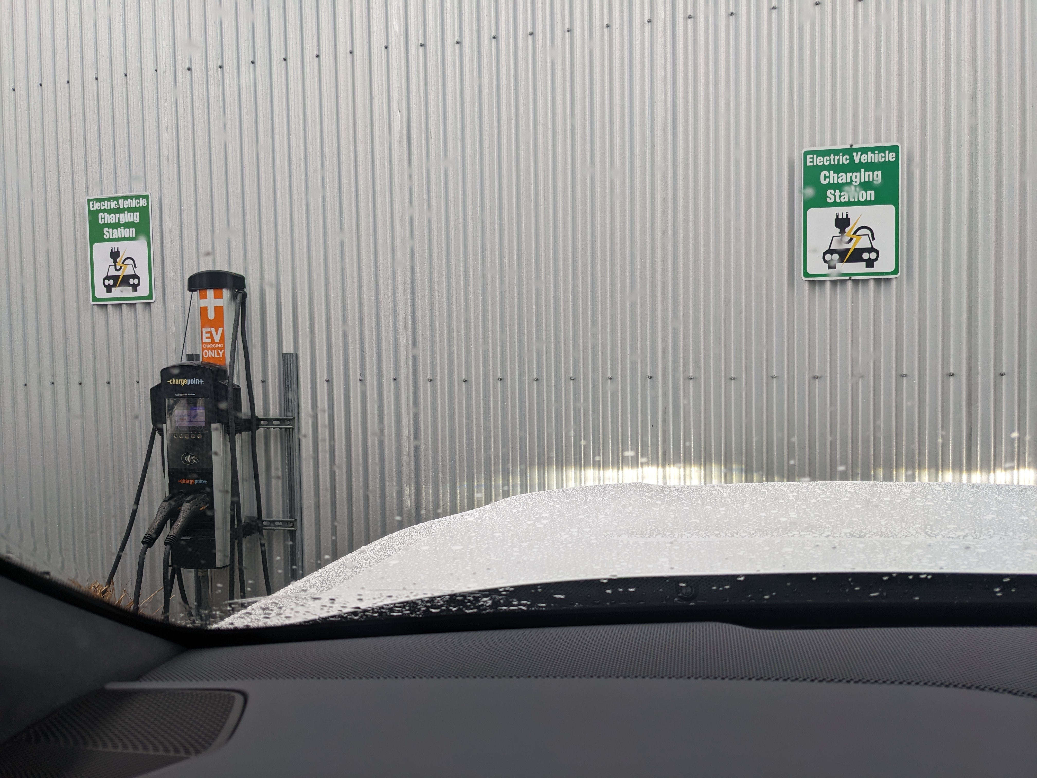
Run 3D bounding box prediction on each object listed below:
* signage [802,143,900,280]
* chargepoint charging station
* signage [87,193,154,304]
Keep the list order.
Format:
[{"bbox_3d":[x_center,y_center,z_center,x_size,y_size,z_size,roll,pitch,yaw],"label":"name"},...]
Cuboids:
[{"bbox_3d":[1.090,-0.578,2.653,0.303,0.439,0.016,0,3,13],"label":"signage"},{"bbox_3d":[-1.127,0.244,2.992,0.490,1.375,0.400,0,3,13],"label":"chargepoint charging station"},{"bbox_3d":[-1.600,-0.561,3.253,0.301,0.439,0.016,0,3,13],"label":"signage"}]

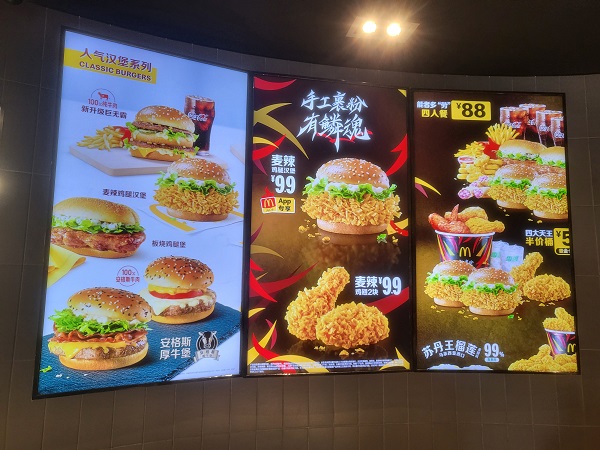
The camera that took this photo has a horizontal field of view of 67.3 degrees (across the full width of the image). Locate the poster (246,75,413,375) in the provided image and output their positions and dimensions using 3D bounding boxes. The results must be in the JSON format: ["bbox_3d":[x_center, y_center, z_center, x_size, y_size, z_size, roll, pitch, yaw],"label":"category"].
[{"bbox_3d":[0.132,-0.005,1.909,0.710,1.240,0.050,2,-6,-10],"label":"poster"}]

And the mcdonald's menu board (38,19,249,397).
[{"bbox_3d":[-0.532,-0.043,1.673,0.710,1.240,0.050,4,-7,-28],"label":"mcdonald's menu board"}]

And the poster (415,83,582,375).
[{"bbox_3d":[0.840,0.017,1.986,0.710,1.240,0.050,1,-6,-2],"label":"poster"}]

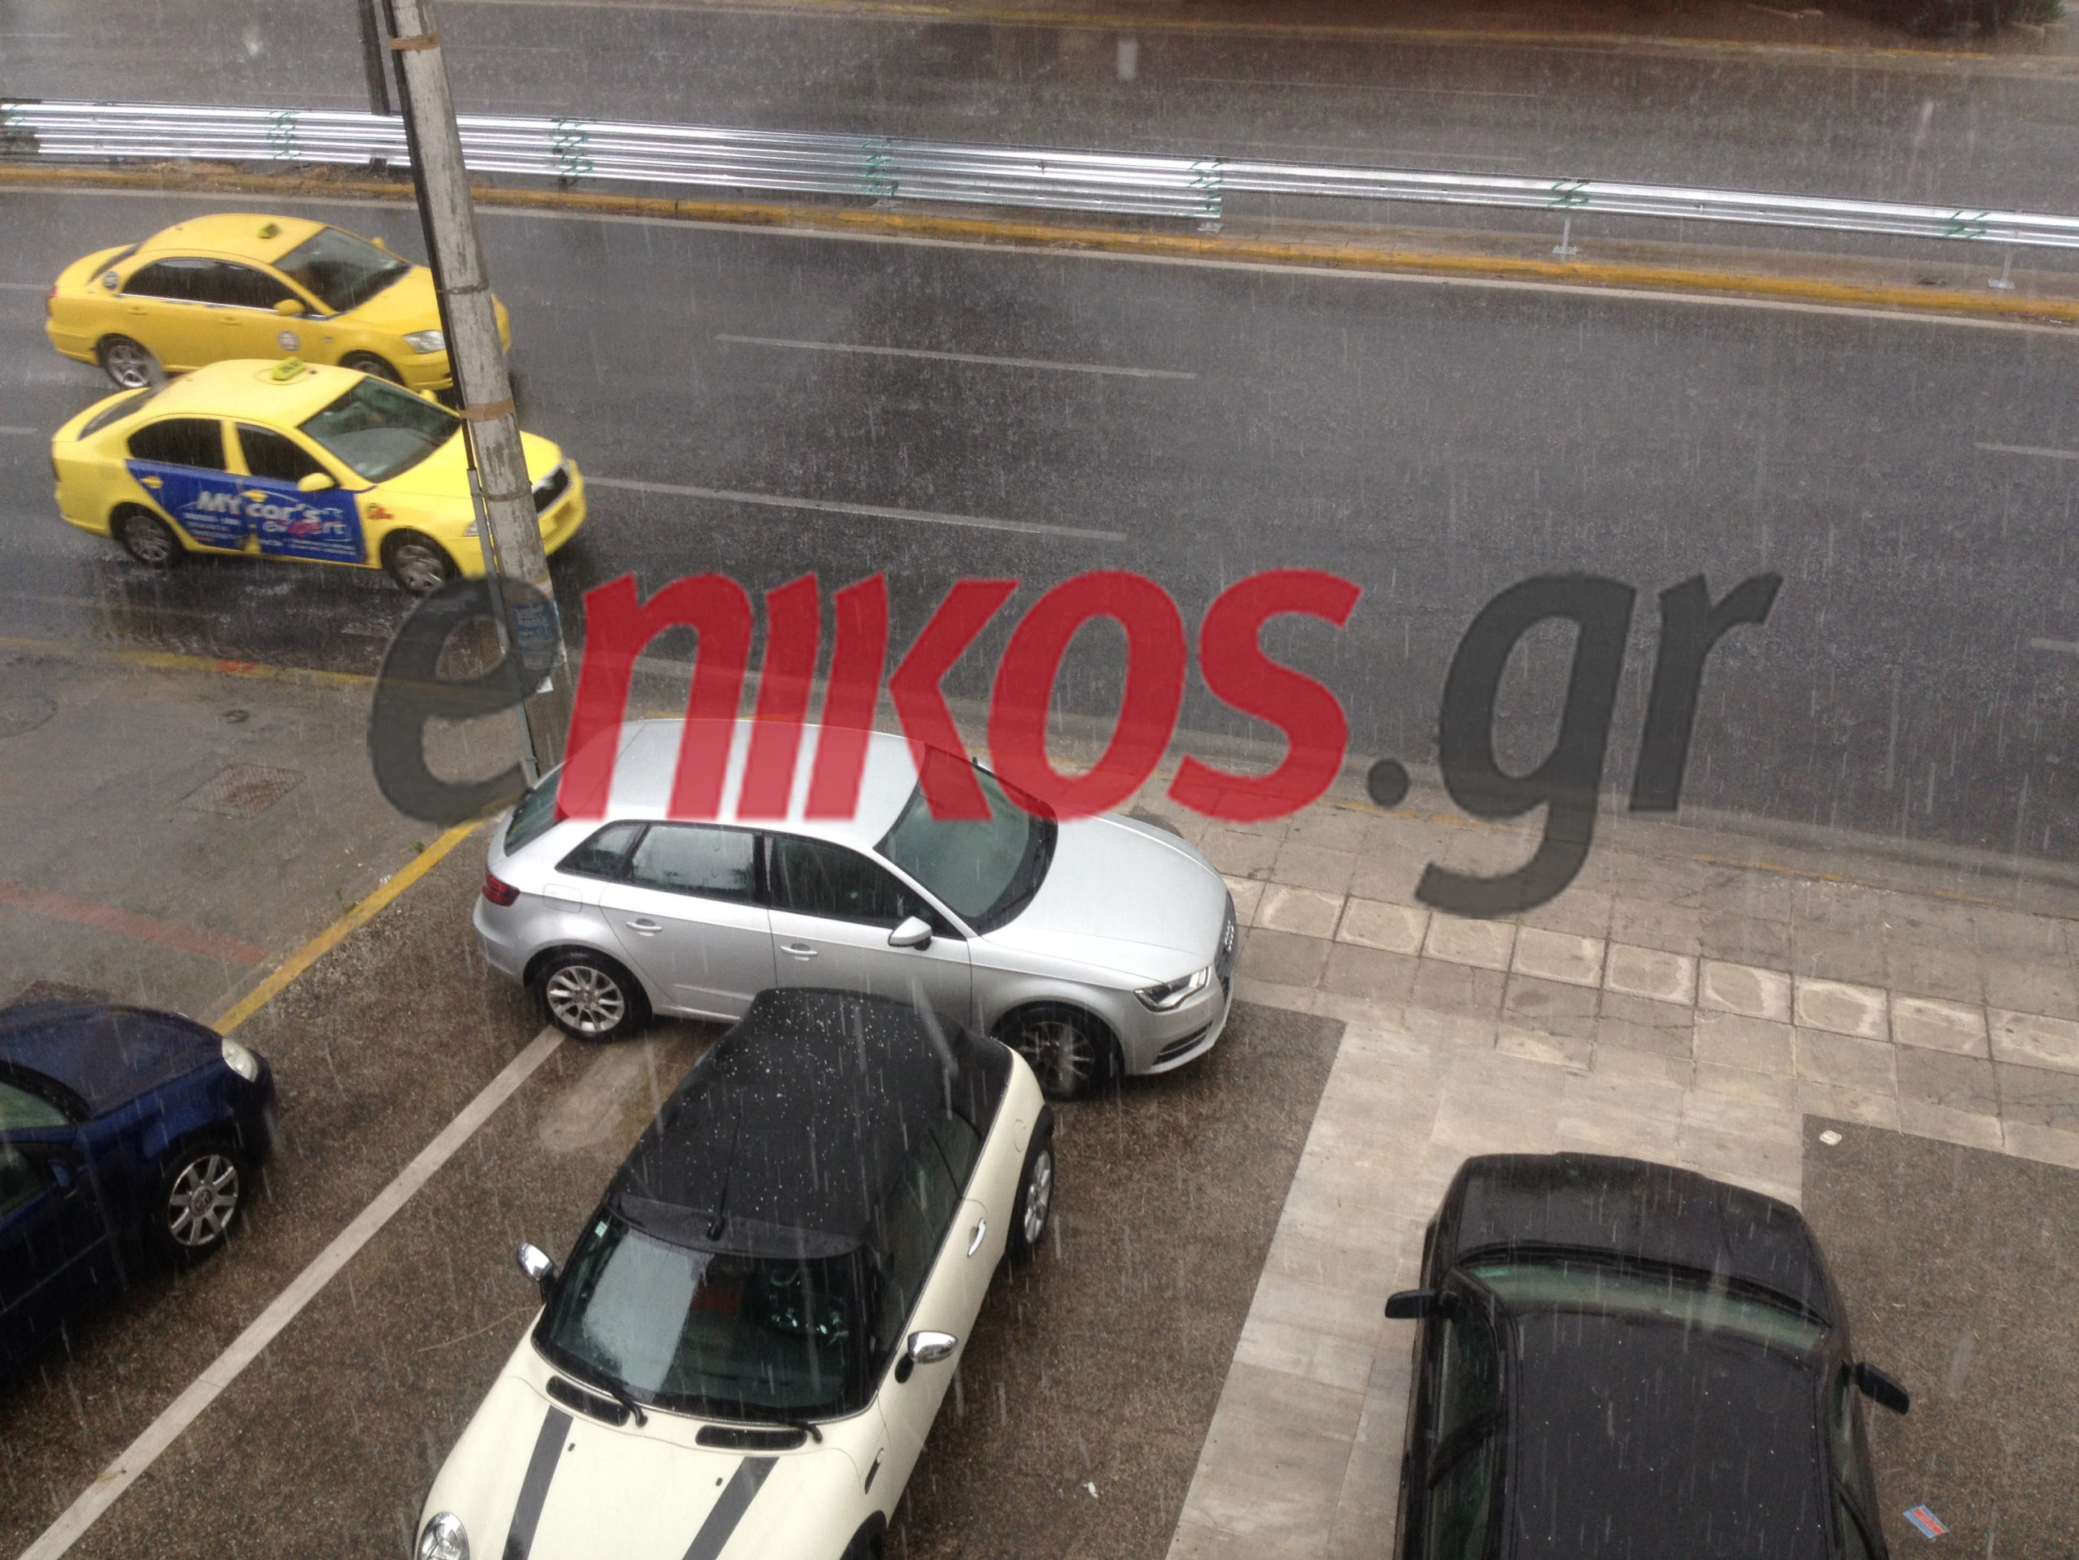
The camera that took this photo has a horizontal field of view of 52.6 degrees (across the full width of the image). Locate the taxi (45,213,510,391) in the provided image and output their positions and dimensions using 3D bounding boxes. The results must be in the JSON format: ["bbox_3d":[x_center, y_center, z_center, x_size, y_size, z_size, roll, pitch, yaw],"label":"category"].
[{"bbox_3d":[-7.800,-4.900,21.680,4.630,1.480,1.780,6,31,10],"label":"taxi"}]

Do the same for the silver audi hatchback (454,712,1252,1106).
[{"bbox_3d":[-1.000,0.579,11.926,4.321,1.429,1.850,5,32,10],"label":"silver audi hatchback"}]

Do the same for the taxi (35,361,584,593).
[{"bbox_3d":[-6.121,-2.675,17.831,4.543,1.490,1.817,7,33,13],"label":"taxi"}]

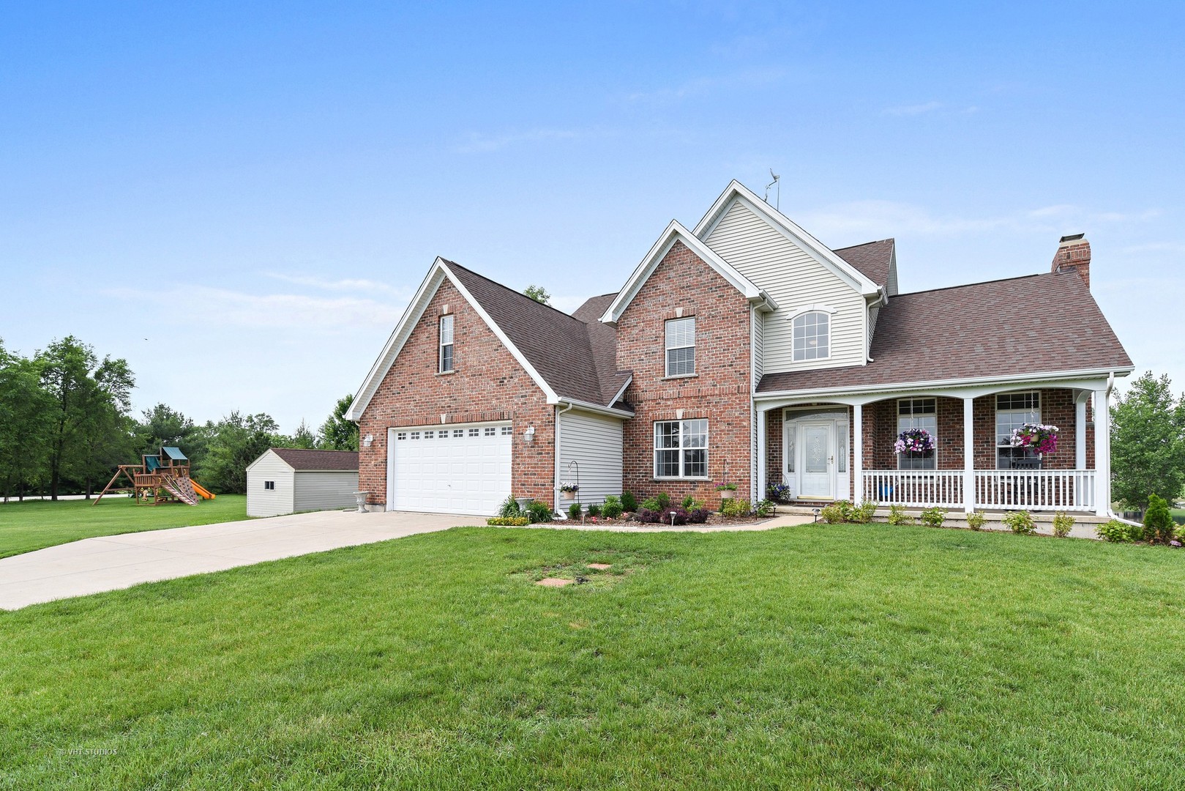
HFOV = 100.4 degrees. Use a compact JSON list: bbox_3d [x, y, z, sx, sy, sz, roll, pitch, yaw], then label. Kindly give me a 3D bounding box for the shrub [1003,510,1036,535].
[{"bbox_3d":[9.256,2.749,10.700,0.580,0.540,0.550,-2,-5,29],"label":"shrub"}]

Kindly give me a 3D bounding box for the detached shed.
[{"bbox_3d":[-12.880,4.040,23.250,3.800,2.950,4.400,-3,-5,31],"label":"detached shed"}]

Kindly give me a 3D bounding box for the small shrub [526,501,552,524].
[{"bbox_3d":[-1.359,2.965,12.500,0.660,0.580,0.620,0,-4,0],"label":"small shrub"}]

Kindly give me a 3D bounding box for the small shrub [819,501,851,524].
[{"bbox_3d":[6.114,2.941,12.450,0.700,0.570,0.640,-2,-5,29],"label":"small shrub"}]

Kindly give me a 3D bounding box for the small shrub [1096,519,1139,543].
[{"bbox_3d":[9.946,2.551,9.350,0.560,0.430,0.620,4,-6,-43],"label":"small shrub"}]

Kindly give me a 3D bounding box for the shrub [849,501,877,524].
[{"bbox_3d":[6.661,2.882,12.150,0.620,0.590,0.580,-2,-5,29],"label":"shrub"}]

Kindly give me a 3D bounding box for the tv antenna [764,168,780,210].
[{"bbox_3d":[6.109,-6.978,16.800,0.550,1.450,0.500,0,-4,6],"label":"tv antenna"}]

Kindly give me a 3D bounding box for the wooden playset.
[{"bbox_3d":[-28.000,5.120,31.900,5.000,3.600,4.300,2,-5,-20],"label":"wooden playset"}]

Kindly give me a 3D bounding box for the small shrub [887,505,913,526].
[{"bbox_3d":[6.638,2.576,10.650,0.490,0.430,0.460,-3,-5,32],"label":"small shrub"}]

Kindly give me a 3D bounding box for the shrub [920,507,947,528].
[{"bbox_3d":[7.909,2.834,11.450,0.550,0.500,0.520,-2,-5,29],"label":"shrub"}]

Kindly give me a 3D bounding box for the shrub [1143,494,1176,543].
[{"bbox_3d":[10.792,2.335,9.400,0.450,0.890,0.450,4,-6,-41],"label":"shrub"}]

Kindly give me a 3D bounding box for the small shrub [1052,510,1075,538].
[{"bbox_3d":[9.922,2.711,10.400,0.400,0.560,0.400,-2,-5,29],"label":"small shrub"}]

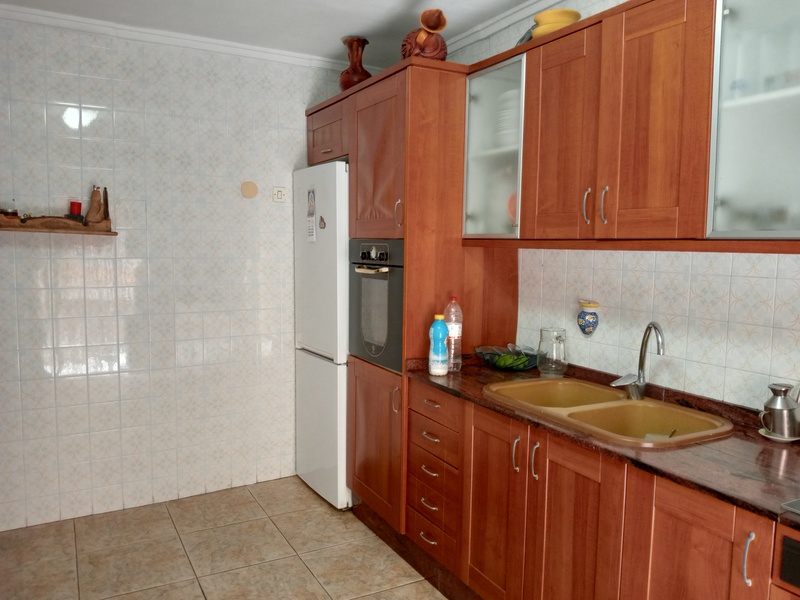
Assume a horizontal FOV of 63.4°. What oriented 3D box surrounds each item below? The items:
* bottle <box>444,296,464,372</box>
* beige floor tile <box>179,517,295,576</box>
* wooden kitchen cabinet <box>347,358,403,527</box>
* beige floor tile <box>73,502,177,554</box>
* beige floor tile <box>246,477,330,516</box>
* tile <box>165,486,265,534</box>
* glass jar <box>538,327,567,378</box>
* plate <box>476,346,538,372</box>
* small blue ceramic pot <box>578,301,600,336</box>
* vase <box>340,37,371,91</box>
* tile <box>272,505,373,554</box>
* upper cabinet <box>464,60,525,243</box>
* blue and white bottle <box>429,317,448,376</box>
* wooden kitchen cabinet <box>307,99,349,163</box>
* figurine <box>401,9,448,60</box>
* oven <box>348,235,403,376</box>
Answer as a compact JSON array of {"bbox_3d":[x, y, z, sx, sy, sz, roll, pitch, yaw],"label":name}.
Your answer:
[{"bbox_3d":[0.233,0.143,2.771,0.080,0.317,0.080,1,5,0],"label":"bottle"},{"bbox_3d":[-0.794,1.199,3.157,0.463,0.010,0.463,-2,6,-28],"label":"beige floor tile"},{"bbox_3d":[0.119,0.648,3.215,0.560,0.710,0.597,-2,6,-28],"label":"wooden kitchen cabinet"},{"bbox_3d":[-1.405,1.161,3.309,0.456,0.010,0.456,-2,6,-29],"label":"beige floor tile"},{"bbox_3d":[-0.604,1.132,3.752,0.456,0.010,0.456,-2,6,-29],"label":"beige floor tile"},{"bbox_3d":[-1.005,1.147,3.531,0.456,0.010,0.456,-2,6,-29],"label":"tile"},{"bbox_3d":[0.632,0.219,2.665,0.127,0.194,0.127,1,5,0],"label":"glass jar"},{"bbox_3d":[0.489,0.271,2.875,0.300,0.080,0.265,2,5,11],"label":"plate"},{"bbox_3d":[0.747,0.073,2.571,0.065,0.136,0.098,-2,6,-28],"label":"small blue ceramic pot"},{"bbox_3d":[-0.228,-1.194,3.357,0.170,0.315,0.170,1,5,0],"label":"vase"},{"bbox_3d":[-0.386,1.181,3.375,0.463,0.010,0.463,-2,6,-28],"label":"tile"},{"bbox_3d":[0.522,-0.615,2.761,0.325,0.700,0.395,-2,6,-29],"label":"upper cabinet"},{"bbox_3d":[0.167,0.184,2.694,0.081,0.248,0.081,1,5,0],"label":"blue and white bottle"},{"bbox_3d":[-0.135,-0.905,3.652,0.590,0.290,0.590,-2,6,-29],"label":"wooden kitchen cabinet"},{"bbox_3d":[0.116,-1.158,2.858,0.205,0.250,0.180,1,5,2],"label":"figurine"},{"bbox_3d":[0.109,0.001,3.204,0.540,0.595,0.580,-2,6,-29],"label":"oven"}]

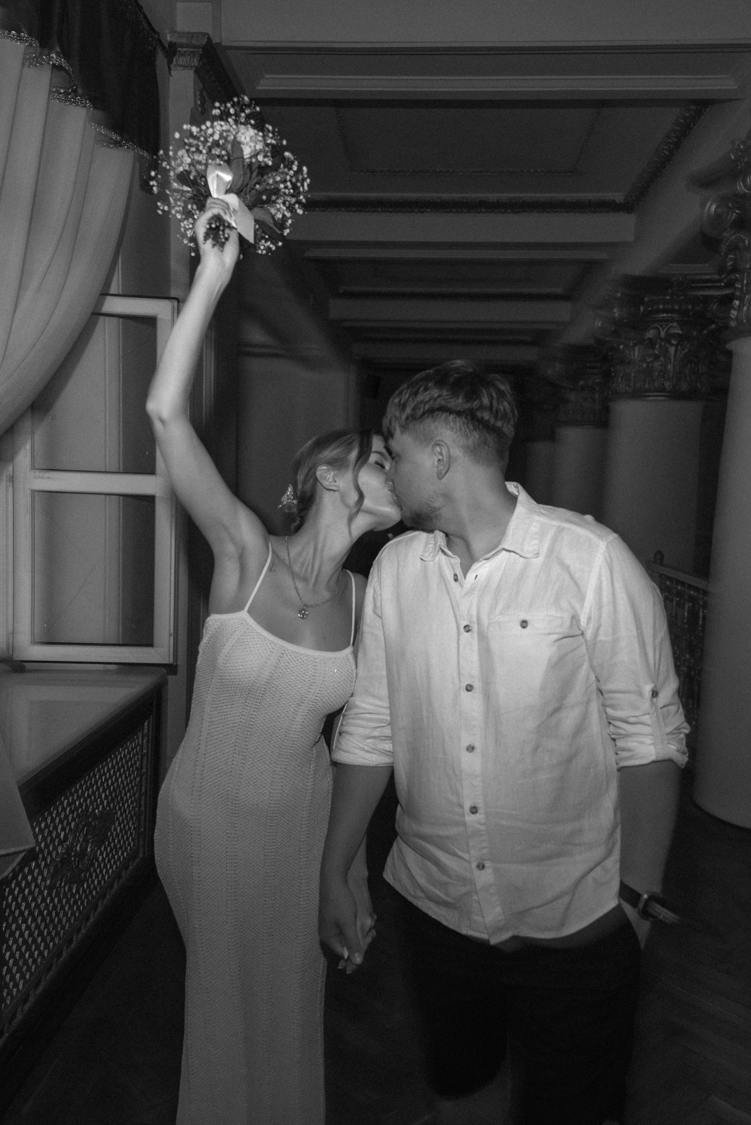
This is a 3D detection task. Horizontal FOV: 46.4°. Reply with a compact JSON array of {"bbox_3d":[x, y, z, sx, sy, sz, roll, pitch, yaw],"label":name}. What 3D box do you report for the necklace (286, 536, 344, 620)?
[{"bbox_3d":[-0.113,0.023,1.600,0.120,0.155,0.115,0,5,-21],"label":"necklace"}]

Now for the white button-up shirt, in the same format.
[{"bbox_3d":[0.222,0.242,1.500,0.570,0.755,0.330,4,5,22],"label":"white button-up shirt"}]

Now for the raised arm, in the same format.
[{"bbox_3d":[-0.297,-0.298,1.550,0.220,0.690,0.170,1,5,-6],"label":"raised arm"}]

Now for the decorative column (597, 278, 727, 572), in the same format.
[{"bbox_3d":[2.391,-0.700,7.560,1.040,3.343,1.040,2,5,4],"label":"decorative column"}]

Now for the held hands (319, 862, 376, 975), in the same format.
[{"bbox_3d":[-0.049,0.609,1.500,0.105,0.190,0.115,3,5,12],"label":"held hands"}]

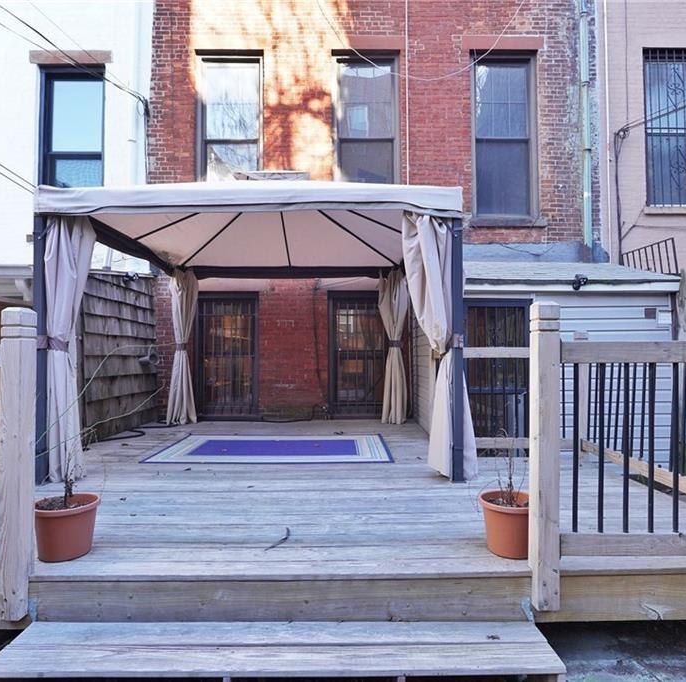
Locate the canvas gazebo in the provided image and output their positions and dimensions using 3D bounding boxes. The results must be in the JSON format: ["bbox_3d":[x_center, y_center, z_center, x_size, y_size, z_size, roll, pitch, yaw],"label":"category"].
[{"bbox_3d":[-0.650,-0.268,4.580,3.050,2.620,2.800,0,-1,-1],"label":"canvas gazebo"}]

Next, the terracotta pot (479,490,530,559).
[{"bbox_3d":[0.800,0.868,2.165,0.283,0.243,0.283,0,-1,0],"label":"terracotta pot"}]

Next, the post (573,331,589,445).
[{"bbox_3d":[2.087,0.469,3.980,0.090,1.100,0.090,0,-1,-1],"label":"post"}]

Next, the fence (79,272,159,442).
[{"bbox_3d":[-2.560,0.109,5.290,0.100,1.920,1.850,0,-1,-1],"label":"fence"}]

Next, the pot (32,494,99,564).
[{"bbox_3d":[-1.316,0.880,2.160,0.283,0.243,0.283,0,-1,-1],"label":"pot"}]

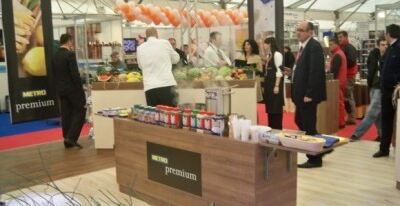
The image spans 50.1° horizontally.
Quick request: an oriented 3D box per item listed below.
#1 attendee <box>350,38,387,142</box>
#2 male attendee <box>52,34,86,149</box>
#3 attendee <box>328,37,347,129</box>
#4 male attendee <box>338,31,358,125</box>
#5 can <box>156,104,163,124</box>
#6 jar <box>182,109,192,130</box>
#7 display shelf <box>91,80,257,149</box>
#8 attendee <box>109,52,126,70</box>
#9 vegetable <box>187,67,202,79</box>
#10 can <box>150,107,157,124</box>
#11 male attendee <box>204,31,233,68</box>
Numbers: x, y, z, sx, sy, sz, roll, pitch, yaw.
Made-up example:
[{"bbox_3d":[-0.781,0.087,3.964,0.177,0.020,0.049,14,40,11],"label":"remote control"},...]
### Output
[{"bbox_3d":[2.691,-0.215,6.742,0.600,1.587,0.450,-3,8,-11],"label":"attendee"},{"bbox_3d":[-2.032,-0.176,6.656,0.470,1.760,0.330,4,9,36],"label":"male attendee"},{"bbox_3d":[2.504,-0.376,7.756,0.330,1.680,0.470,1,7,18],"label":"attendee"},{"bbox_3d":[2.823,-0.472,8.099,0.360,1.742,0.480,-5,8,-23],"label":"male attendee"},{"bbox_3d":[-0.390,0.107,4.108,0.073,0.175,0.073,-1,7,0],"label":"can"},{"bbox_3d":[-0.113,0.140,3.785,0.070,0.180,0.070,-8,10,-43],"label":"jar"},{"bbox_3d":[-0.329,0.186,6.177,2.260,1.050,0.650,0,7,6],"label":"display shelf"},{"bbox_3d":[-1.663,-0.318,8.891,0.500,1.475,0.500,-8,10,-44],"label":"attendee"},{"bbox_3d":[-0.078,-0.462,6.650,0.220,0.190,0.215,-1,7,0],"label":"vegetable"},{"bbox_3d":[-0.454,0.122,4.128,0.069,0.157,0.069,-1,7,0],"label":"can"},{"bbox_3d":[0.293,-0.359,7.566,0.420,1.780,0.520,6,10,45],"label":"male attendee"}]

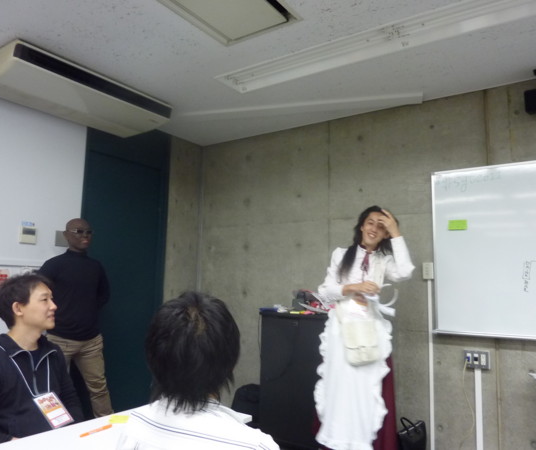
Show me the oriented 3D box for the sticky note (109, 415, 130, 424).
[{"bbox_3d":[-0.627,0.815,1.823,0.075,0.004,0.099,2,-6,-6],"label":"sticky note"}]

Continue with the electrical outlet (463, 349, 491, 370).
[{"bbox_3d":[1.459,0.940,3.021,0.163,0.122,0.042,-3,-8,34],"label":"electrical outlet"}]

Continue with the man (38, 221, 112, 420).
[{"bbox_3d":[-1.335,0.798,2.983,0.330,1.690,0.500,-5,-9,43],"label":"man"}]

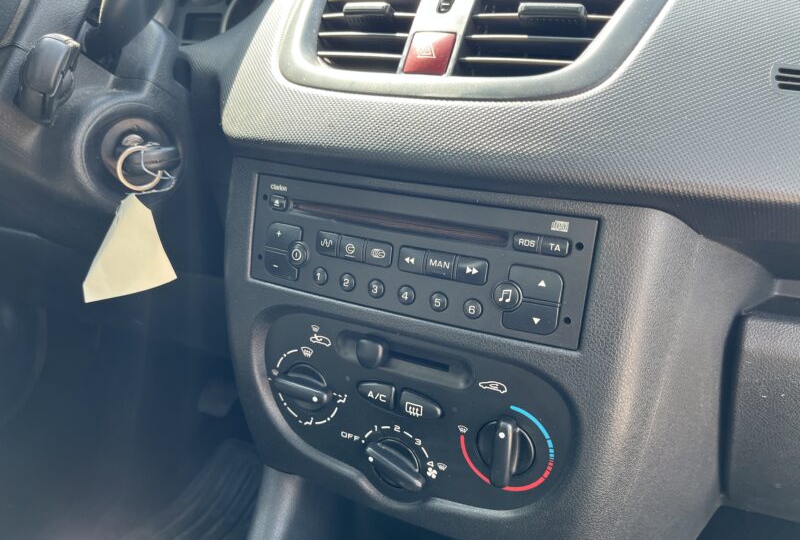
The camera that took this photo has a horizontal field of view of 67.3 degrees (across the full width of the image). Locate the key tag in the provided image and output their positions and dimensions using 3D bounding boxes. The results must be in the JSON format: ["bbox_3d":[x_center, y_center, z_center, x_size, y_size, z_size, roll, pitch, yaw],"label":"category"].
[{"bbox_3d":[-0.180,-0.032,0.405,0.057,0.101,0.030,-6,21,-21],"label":"key tag"}]

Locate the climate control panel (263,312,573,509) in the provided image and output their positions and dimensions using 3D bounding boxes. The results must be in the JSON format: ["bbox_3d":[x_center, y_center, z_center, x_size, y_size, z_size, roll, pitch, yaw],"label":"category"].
[{"bbox_3d":[-0.004,0.088,0.339,0.192,0.103,0.026,11,18,25],"label":"climate control panel"}]

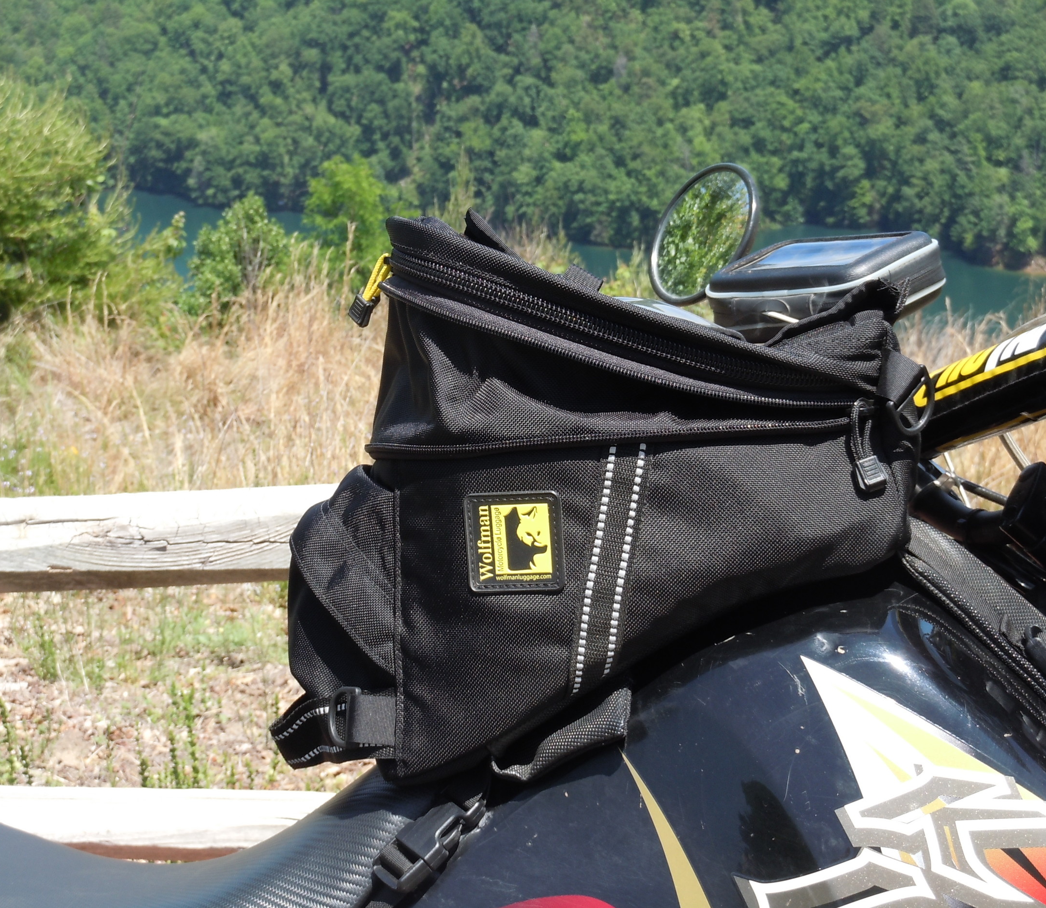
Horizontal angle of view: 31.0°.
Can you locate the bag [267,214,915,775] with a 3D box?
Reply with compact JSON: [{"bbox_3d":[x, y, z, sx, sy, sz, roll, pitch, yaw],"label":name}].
[{"bbox_3d":[0.042,0.019,1.100,0.345,0.305,0.210,0,2,4],"label":"bag"}]

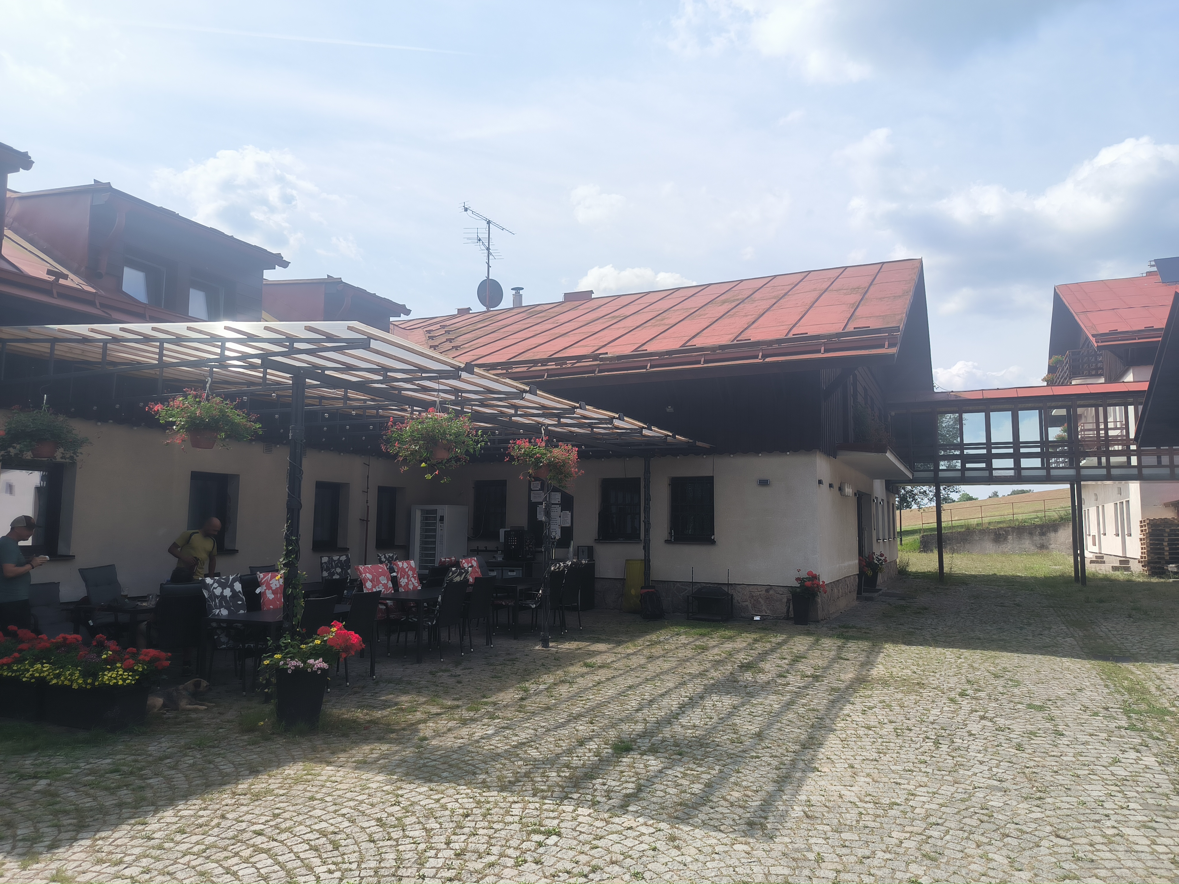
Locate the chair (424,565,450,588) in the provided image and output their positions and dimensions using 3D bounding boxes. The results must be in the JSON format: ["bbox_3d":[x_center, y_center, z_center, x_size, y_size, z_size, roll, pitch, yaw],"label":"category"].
[{"bbox_3d":[-2.540,2.365,12.513,0.600,0.930,0.560,-2,-7,24],"label":"chair"}]

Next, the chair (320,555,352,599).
[{"bbox_3d":[-3.520,2.120,10.633,0.600,1.140,0.560,-2,-7,24],"label":"chair"}]

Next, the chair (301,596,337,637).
[{"bbox_3d":[-2.878,1.985,8.033,0.600,0.930,0.560,-2,-7,24],"label":"chair"}]

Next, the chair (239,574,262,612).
[{"bbox_3d":[-3.460,2.014,9.000,0.630,1.020,0.570,-2,-6,23],"label":"chair"}]

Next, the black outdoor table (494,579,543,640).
[{"bbox_3d":[-1.063,2.476,12.344,0.880,0.740,1.500,-3,-7,26],"label":"black outdoor table"}]

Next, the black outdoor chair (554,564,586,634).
[{"bbox_3d":[-0.466,2.499,12.990,0.650,0.940,0.560,-2,-6,23],"label":"black outdoor chair"}]

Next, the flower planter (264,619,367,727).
[{"bbox_3d":[-2.271,1.870,6.720,0.650,0.860,0.600,-2,-6,23],"label":"flower planter"}]

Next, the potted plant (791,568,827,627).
[{"bbox_3d":[3.419,2.414,12.750,0.510,0.833,0.480,-2,-7,24],"label":"potted plant"}]

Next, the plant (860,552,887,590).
[{"bbox_3d":[6.465,2.903,18.600,0.550,0.796,0.540,-2,-7,24],"label":"plant"}]

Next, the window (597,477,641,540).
[{"bbox_3d":[0.539,1.215,14.854,0.848,1.143,0.140,-2,-7,24],"label":"window"}]

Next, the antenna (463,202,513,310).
[{"bbox_3d":[-3.257,-5.884,26.474,1.100,3.200,1.900,-2,-6,23],"label":"antenna"}]

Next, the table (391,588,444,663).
[{"bbox_3d":[-2.058,2.312,10.468,0.880,0.740,1.500,-3,-7,26],"label":"table"}]

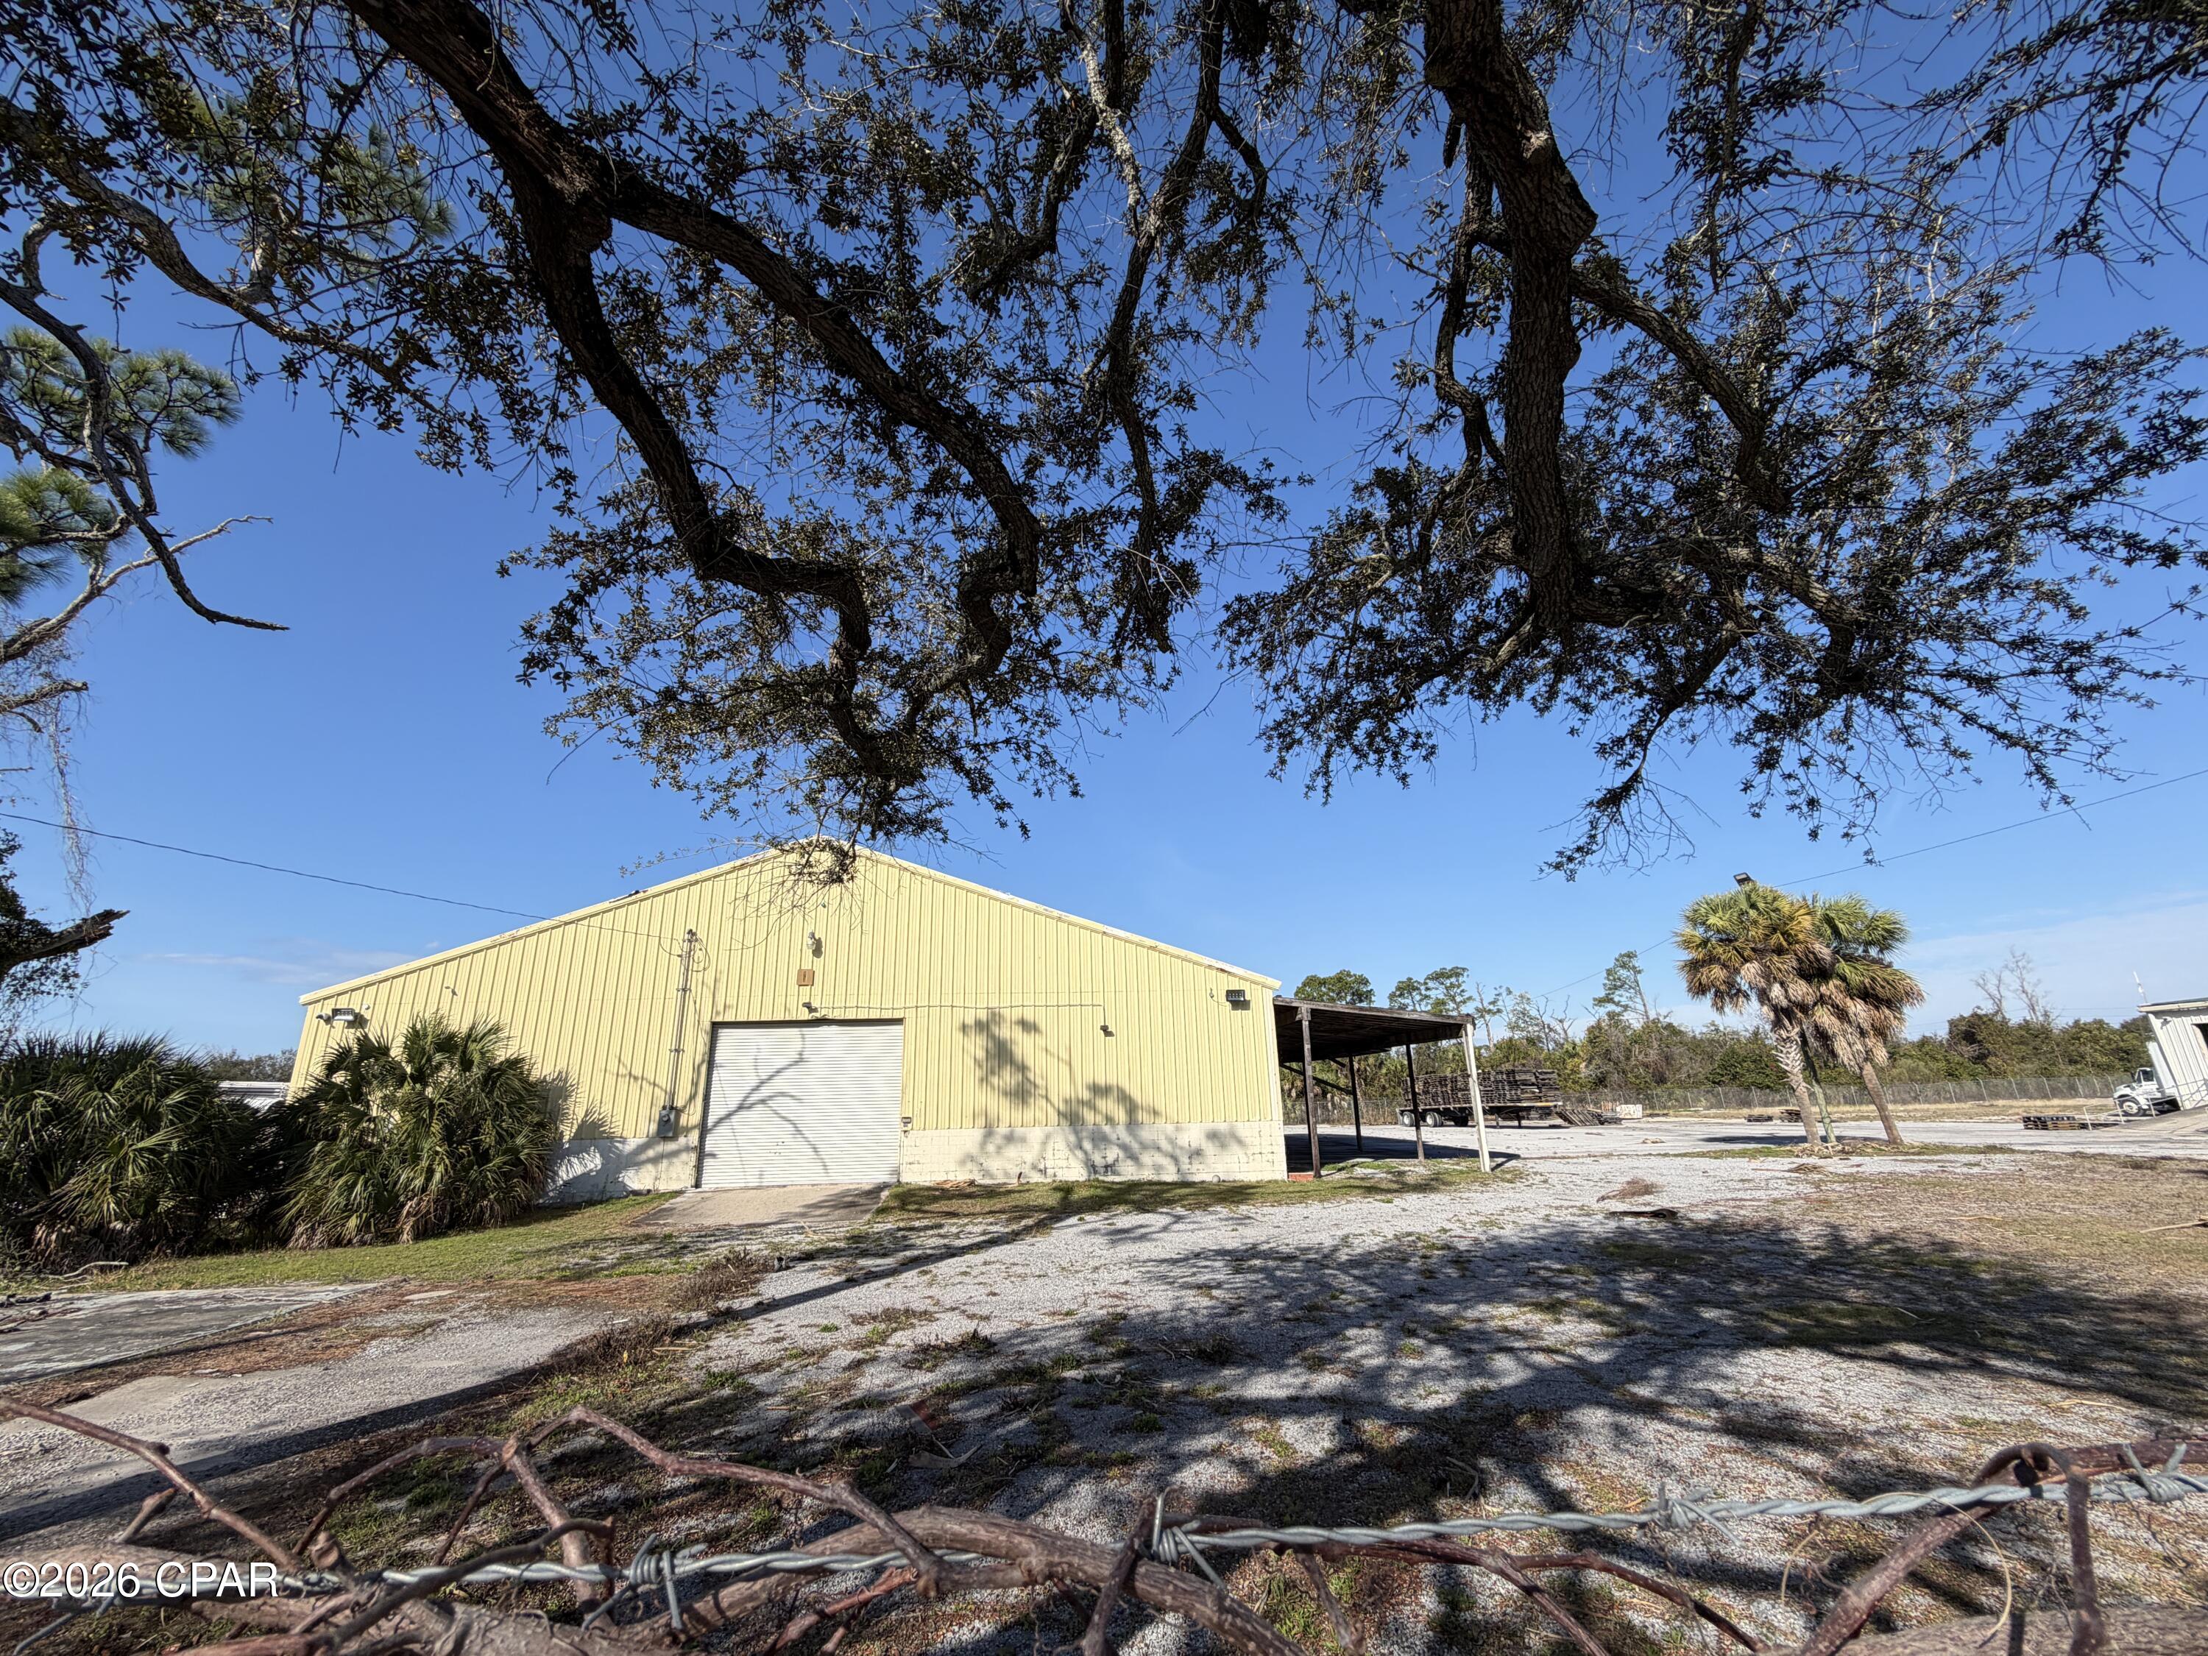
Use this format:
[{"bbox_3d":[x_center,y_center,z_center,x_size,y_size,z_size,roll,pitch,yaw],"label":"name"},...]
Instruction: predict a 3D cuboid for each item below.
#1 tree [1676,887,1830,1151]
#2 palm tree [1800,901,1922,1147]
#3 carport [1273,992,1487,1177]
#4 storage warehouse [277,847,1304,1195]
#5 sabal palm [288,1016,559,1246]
[{"bbox_3d":[23.685,6.553,32.013,4.300,9.100,4.300,-14,-21,34],"label":"tree"},{"bbox_3d":[26.249,6.472,30.968,3.800,8.500,3.800,-15,-22,37],"label":"palm tree"},{"bbox_3d":[6.756,10.065,34.141,5.800,4.580,23.000,0,-18,-4],"label":"carport"},{"bbox_3d":[-8.586,8.991,36.840,24.900,9.050,29.000,0,-18,-4],"label":"storage warehouse"},{"bbox_3d":[-14.174,6.197,18.921,4.550,4.300,4.000,0,-18,-4],"label":"sabal palm"}]

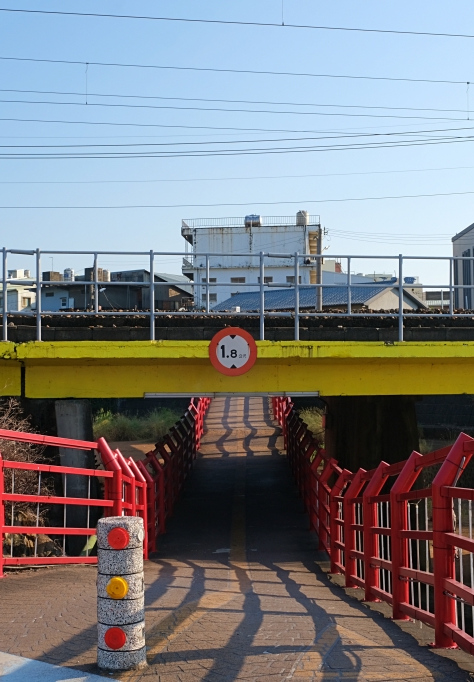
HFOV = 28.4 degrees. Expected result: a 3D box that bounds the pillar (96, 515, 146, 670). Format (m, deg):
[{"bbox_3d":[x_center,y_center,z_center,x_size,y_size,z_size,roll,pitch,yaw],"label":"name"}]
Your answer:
[{"bbox_3d":[-0.606,1.311,4.920,0.242,0.743,0.242,0,-3,2],"label":"pillar"}]

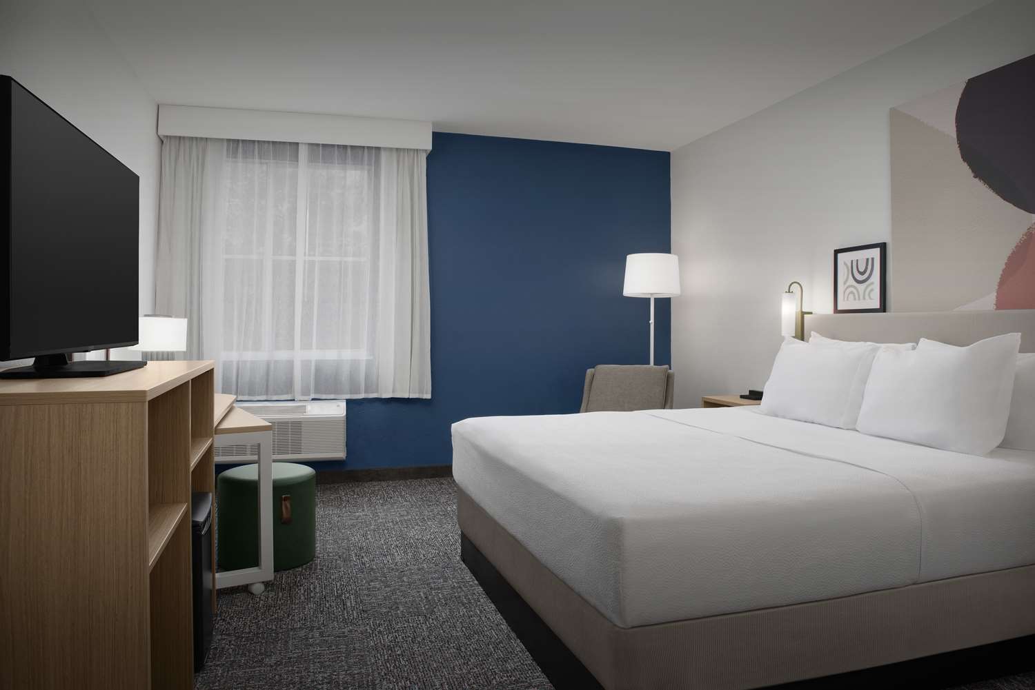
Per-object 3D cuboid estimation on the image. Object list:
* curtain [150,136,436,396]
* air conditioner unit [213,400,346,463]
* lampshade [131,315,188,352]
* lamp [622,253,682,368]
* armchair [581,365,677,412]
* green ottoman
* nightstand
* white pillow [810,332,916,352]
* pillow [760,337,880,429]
[{"bbox_3d":[-1.440,-0.479,4.608,1.680,1.700,0.160,-1,2,-17],"label":"curtain"},{"bbox_3d":[-1.693,0.583,4.568,1.070,0.410,0.210,-1,2,-17],"label":"air conditioner unit"},{"bbox_3d":[-1.681,-0.050,3.226,0.270,0.180,0.270,-1,2,-17],"label":"lampshade"},{"bbox_3d":[0.986,0.147,5.080,0.420,1.640,0.420,-1,2,-17],"label":"lamp"},{"bbox_3d":[0.624,0.567,4.477,0.700,0.840,0.750,1,2,30],"label":"armchair"},{"bbox_3d":[-1.203,0.811,3.339,0.440,0.430,0.440,-1,2,-17],"label":"green ottoman"},{"bbox_3d":[1.443,0.666,4.138,0.460,0.660,0.500,-1,2,-17],"label":"nightstand"},{"bbox_3d":[1.702,0.165,3.386,0.180,0.430,0.680,12,-2,-17],"label":"white pillow"},{"bbox_3d":[1.515,0.171,3.349,0.180,0.420,0.660,17,-3,-17],"label":"pillow"}]

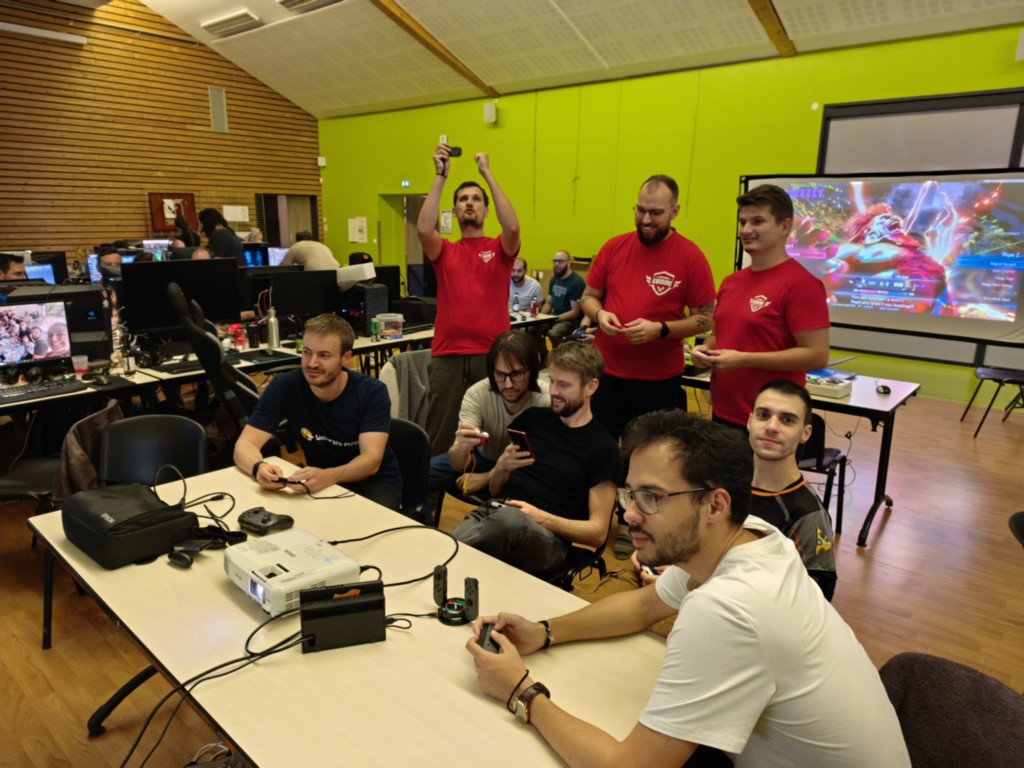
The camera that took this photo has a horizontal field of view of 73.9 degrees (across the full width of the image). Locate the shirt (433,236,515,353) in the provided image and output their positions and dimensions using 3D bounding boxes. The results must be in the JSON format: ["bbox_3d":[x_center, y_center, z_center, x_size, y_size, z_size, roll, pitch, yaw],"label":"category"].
[{"bbox_3d":[-0.204,-0.470,3.696,0.460,0.660,0.290,0,14,-2],"label":"shirt"}]

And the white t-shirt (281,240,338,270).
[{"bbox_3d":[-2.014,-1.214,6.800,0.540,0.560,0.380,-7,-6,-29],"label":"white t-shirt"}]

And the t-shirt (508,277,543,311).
[{"bbox_3d":[0.095,-0.790,6.832,0.460,0.540,0.280,11,17,37],"label":"t-shirt"}]

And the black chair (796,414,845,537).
[{"bbox_3d":[1.425,0.435,3.552,0.500,0.790,0.560,13,18,39],"label":"black chair"}]

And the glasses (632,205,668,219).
[{"bbox_3d":[0.609,-0.740,2.887,0.142,0.045,0.145,12,32,37],"label":"glasses"}]

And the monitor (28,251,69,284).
[{"bbox_3d":[-4.269,-1.048,6.200,0.080,0.350,0.520,14,19,41],"label":"monitor"}]

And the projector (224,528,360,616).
[{"bbox_3d":[-0.585,0.477,1.782,0.300,0.080,0.240,14,19,43],"label":"projector"}]

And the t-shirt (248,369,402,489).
[{"bbox_3d":[-0.709,0.181,2.600,0.490,0.520,0.320,6,15,17],"label":"t-shirt"}]

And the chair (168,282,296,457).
[{"bbox_3d":[-1.500,0.034,4.016,0.780,1.270,0.660,-6,16,-26],"label":"chair"}]

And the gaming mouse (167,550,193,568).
[{"bbox_3d":[-0.914,0.474,1.873,0.082,0.031,0.053,7,15,23],"label":"gaming mouse"}]

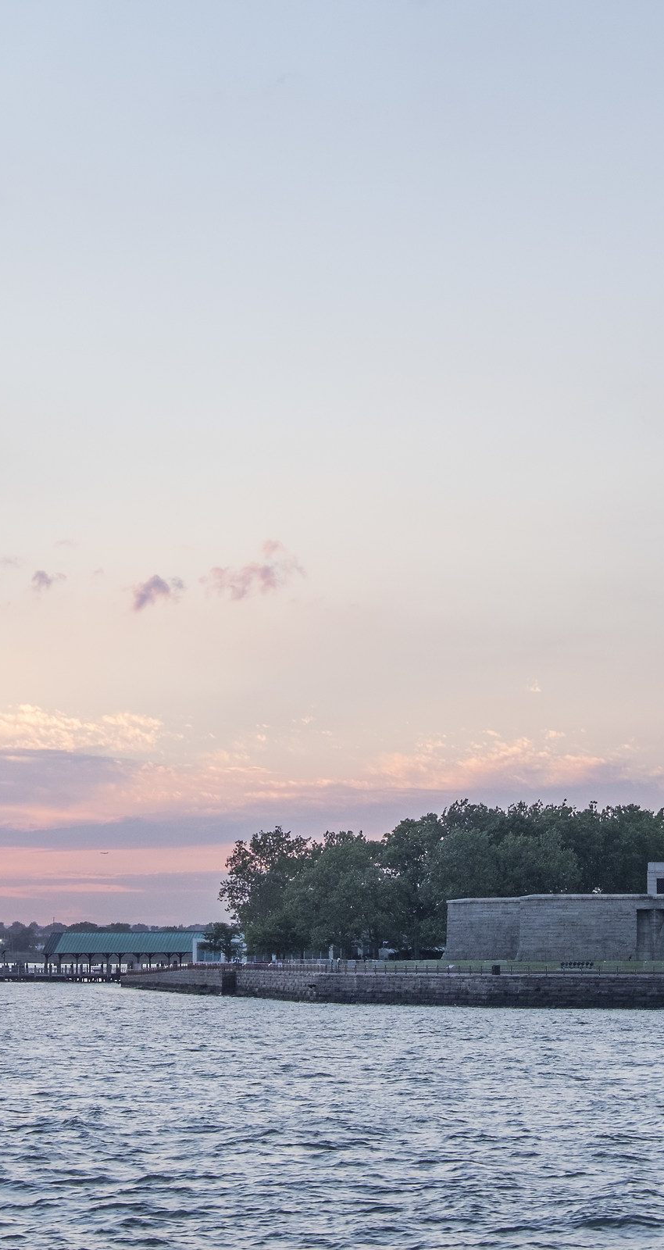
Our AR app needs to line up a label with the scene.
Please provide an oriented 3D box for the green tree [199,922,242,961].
[{"bbox_3d":[-16.030,45.650,435.000,6.100,5.600,5.800,0,-6,0],"label":"green tree"}]

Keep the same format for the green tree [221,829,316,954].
[{"bbox_3d":[-9.280,39.000,440.000,14.200,19.000,13.800,0,-6,0],"label":"green tree"}]

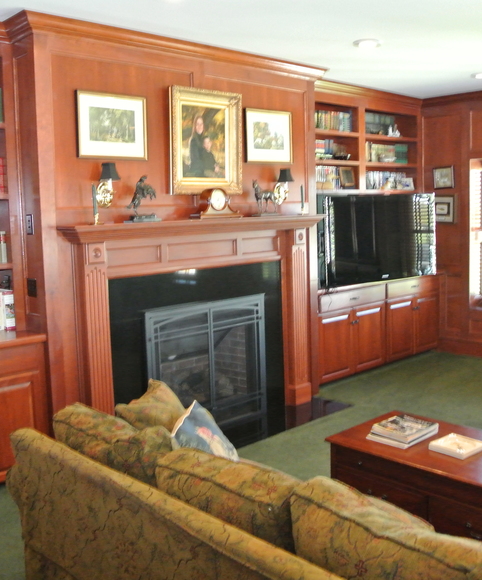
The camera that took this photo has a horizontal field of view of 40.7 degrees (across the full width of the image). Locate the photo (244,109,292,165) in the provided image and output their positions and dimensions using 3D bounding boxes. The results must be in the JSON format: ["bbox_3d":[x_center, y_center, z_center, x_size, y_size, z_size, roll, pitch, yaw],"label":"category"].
[{"bbox_3d":[0.220,-1.187,5.064,0.498,0.407,0.030,-8,10,-42],"label":"photo"}]

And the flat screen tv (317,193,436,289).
[{"bbox_3d":[1.316,-0.478,6.081,1.361,0.800,0.070,-6,8,-30],"label":"flat screen tv"}]

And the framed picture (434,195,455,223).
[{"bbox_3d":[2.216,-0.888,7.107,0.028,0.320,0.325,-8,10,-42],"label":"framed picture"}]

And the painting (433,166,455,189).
[{"bbox_3d":[2.211,-1.216,7.062,0.025,0.231,0.233,-8,10,-42],"label":"painting"}]

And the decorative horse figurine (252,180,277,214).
[{"bbox_3d":[0.182,-0.696,4.950,0.225,0.265,0.085,-8,10,-42],"label":"decorative horse figurine"}]

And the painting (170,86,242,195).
[{"bbox_3d":[-0.239,-1.045,4.637,0.634,0.731,0.055,-8,10,-42],"label":"painting"}]

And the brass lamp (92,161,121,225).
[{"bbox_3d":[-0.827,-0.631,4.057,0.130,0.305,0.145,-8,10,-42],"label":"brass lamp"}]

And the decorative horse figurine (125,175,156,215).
[{"bbox_3d":[-0.644,-0.593,4.186,0.215,0.290,0.105,-8,10,-42],"label":"decorative horse figurine"}]

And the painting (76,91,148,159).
[{"bbox_3d":[-0.809,-1.028,4.117,0.503,0.401,0.030,-8,10,-42],"label":"painting"}]

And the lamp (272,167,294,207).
[{"bbox_3d":[0.338,-0.810,5.130,0.128,0.280,0.145,-8,10,-42],"label":"lamp"}]

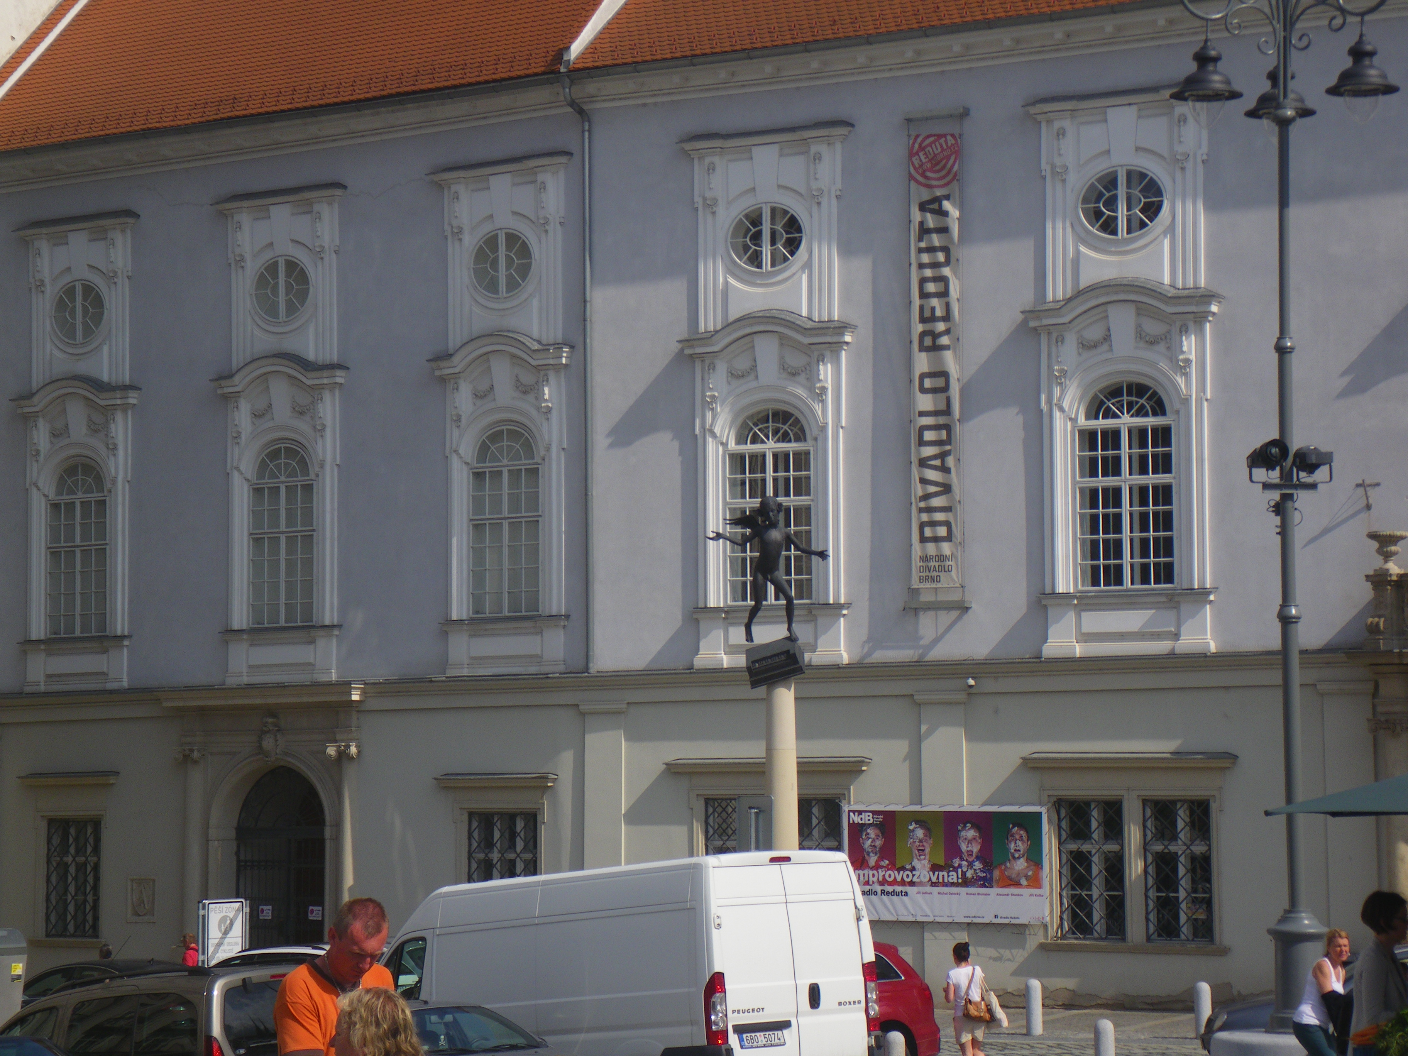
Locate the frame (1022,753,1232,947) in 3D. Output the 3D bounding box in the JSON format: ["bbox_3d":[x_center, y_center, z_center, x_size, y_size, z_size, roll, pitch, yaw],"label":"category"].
[{"bbox_3d":[6.201,4.756,55.949,3.144,2.932,0.380,-3,-5,30],"label":"frame"}]

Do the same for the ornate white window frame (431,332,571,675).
[{"bbox_3d":[-3.307,-0.370,62.033,2.541,5.419,0.450,-4,-5,35],"label":"ornate white window frame"}]

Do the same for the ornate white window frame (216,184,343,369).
[{"bbox_3d":[-7.242,-4.264,65.143,2.514,2.903,0.400,-4,-5,35],"label":"ornate white window frame"}]

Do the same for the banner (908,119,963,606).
[{"bbox_3d":[3.690,-2.646,60.839,0.847,7.772,0.120,-3,-5,30],"label":"banner"}]

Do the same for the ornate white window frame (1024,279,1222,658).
[{"bbox_3d":[6.472,-0.892,59.234,3.102,5.725,0.450,-3,-5,30],"label":"ornate white window frame"}]

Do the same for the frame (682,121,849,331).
[{"bbox_3d":[0.995,-4.924,62.747,3.037,3.207,0.400,-3,-5,30],"label":"frame"}]

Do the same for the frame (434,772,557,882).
[{"bbox_3d":[-3.375,5.489,61.715,2.230,3.038,0.380,-4,-5,35],"label":"frame"}]

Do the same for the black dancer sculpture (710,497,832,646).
[{"bbox_3d":[0.791,0.507,47.000,1.350,1.812,0.800,1,-5,-15],"label":"black dancer sculpture"}]

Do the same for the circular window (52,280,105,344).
[{"bbox_3d":[-11.746,-4.053,71.837,1.253,1.096,0.150,-4,-6,36],"label":"circular window"}]

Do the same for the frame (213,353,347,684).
[{"bbox_3d":[-7.194,-0.136,64.807,2.622,5.465,0.450,-4,-5,35],"label":"frame"}]

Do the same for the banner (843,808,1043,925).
[{"bbox_3d":[3.792,5.299,60.297,3.525,1.838,0.060,-3,-5,30],"label":"banner"}]

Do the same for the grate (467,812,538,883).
[{"bbox_3d":[-3.250,5.620,61.654,1.386,2.087,0.100,-4,-5,35],"label":"grate"}]

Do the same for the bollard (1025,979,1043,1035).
[{"bbox_3d":[4.490,6.515,52.000,0.227,0.778,0.227,0,-5,0],"label":"bollard"}]

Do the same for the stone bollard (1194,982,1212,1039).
[{"bbox_3d":[6.660,6.434,51.000,0.226,0.763,0.226,0,-5,0],"label":"stone bollard"}]

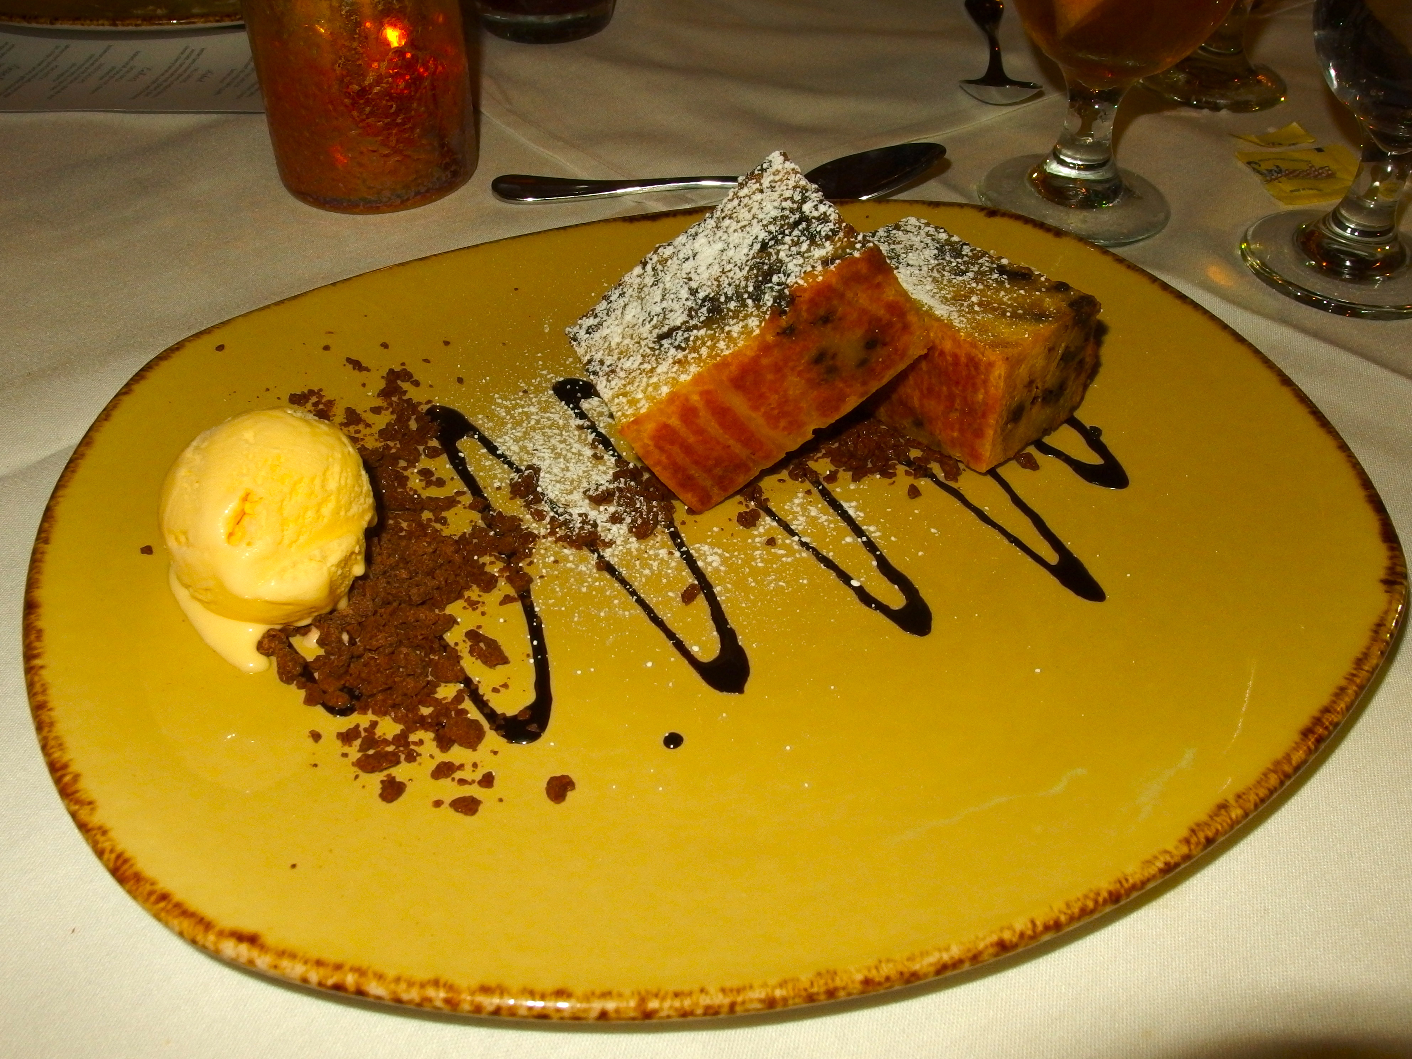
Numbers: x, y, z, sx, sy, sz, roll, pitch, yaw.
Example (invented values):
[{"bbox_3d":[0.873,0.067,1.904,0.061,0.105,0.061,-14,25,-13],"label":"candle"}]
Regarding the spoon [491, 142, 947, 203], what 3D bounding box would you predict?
[{"bbox_3d":[0.004,-0.128,0.414,0.165,0.024,0.041,-1,42,-2],"label":"spoon"}]

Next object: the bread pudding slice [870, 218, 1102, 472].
[{"bbox_3d":[0.072,-0.057,0.342,0.041,0.040,0.066,-33,54,-29],"label":"bread pudding slice"}]

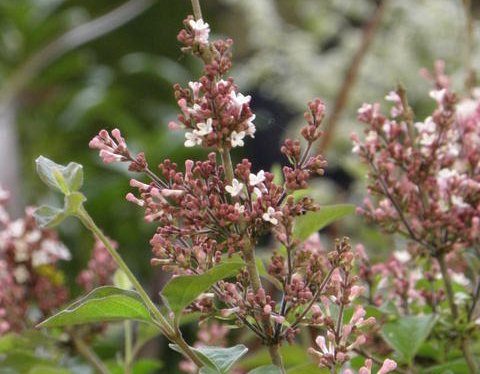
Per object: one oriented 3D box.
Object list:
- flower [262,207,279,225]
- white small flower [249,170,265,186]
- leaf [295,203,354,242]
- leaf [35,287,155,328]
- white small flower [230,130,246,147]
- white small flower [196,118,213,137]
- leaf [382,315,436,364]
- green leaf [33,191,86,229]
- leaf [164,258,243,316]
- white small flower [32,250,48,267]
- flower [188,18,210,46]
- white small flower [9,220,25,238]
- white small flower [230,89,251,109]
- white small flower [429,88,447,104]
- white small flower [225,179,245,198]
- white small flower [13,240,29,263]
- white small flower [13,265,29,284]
[{"bbox_3d":[0.014,0.014,1.900,0.007,0.008,0.007,-1,6,-5],"label":"flower"},{"bbox_3d":[0.008,-0.004,1.905,0.007,0.007,0.007,0,6,0],"label":"white small flower"},{"bbox_3d":[0.034,0.014,1.640,0.027,0.013,0.015,-25,8,0],"label":"leaf"},{"bbox_3d":[-0.056,0.047,1.590,0.046,0.015,0.018,-5,7,0],"label":"leaf"},{"bbox_3d":[-0.001,-0.026,2.190,0.008,0.009,0.007,-1,8,-10],"label":"white small flower"},{"bbox_3d":[-0.017,-0.028,1.900,0.007,0.009,0.007,2,6,15],"label":"white small flower"},{"bbox_3d":[0.071,0.064,1.700,0.024,0.021,0.014,0,7,0],"label":"leaf"},{"bbox_3d":[-0.097,0.013,2.180,0.029,0.018,0.020,0,8,0],"label":"green leaf"},{"bbox_3d":[-0.014,0.039,1.600,0.033,0.015,0.015,-33,8,0],"label":"leaf"},{"bbox_3d":[-0.105,0.038,2.130,0.008,0.009,0.008,0,6,0],"label":"white small flower"},{"bbox_3d":[-0.022,-0.084,2.200,0.011,0.014,0.010,0,8,0],"label":"flower"},{"bbox_3d":[-0.144,0.027,2.600,0.010,0.011,0.008,0,8,0],"label":"white small flower"},{"bbox_3d":[0.000,-0.034,1.590,0.008,0.008,0.007,0,7,0],"label":"white small flower"},{"bbox_3d":[0.098,-0.045,2.000,0.009,0.008,0.008,3,6,25],"label":"white small flower"},{"bbox_3d":[-0.003,0.001,1.900,0.009,0.008,0.007,1,6,5],"label":"white small flower"},{"bbox_3d":[-0.100,0.029,1.850,0.007,0.011,0.007,0,7,0],"label":"white small flower"},{"bbox_3d":[-0.141,0.056,2.600,0.010,0.011,0.008,0,8,0],"label":"white small flower"}]

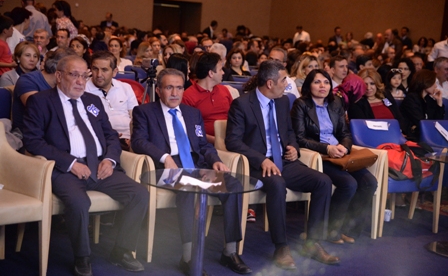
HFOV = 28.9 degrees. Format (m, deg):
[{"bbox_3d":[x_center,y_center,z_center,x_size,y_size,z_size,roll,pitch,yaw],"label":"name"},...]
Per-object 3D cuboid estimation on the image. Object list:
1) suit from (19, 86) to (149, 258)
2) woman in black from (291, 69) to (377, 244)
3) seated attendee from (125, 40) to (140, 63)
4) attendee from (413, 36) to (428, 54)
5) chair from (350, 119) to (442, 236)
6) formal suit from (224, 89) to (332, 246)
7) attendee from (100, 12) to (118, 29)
[{"bbox_3d":[-0.906,0.203,5.485,0.680,1.030,0.640,-1,9,-32],"label":"suit"},{"bbox_3d":[0.812,0.130,6.637,0.580,1.270,0.640,-1,9,-34],"label":"woman in black"},{"bbox_3d":[-1.383,-0.881,13.214,0.500,1.220,0.720,-1,9,-30],"label":"seated attendee"},{"bbox_3d":[4.798,-1.724,21.420,0.500,1.500,0.420,3,8,-5],"label":"attendee"},{"bbox_3d":[1.368,0.308,7.126,0.660,0.860,0.610,-1,9,-34],"label":"chair"},{"bbox_3d":[0.366,0.172,6.263,0.640,0.970,0.670,-1,9,-34],"label":"formal suit"},{"bbox_3d":[-3.042,-2.496,22.900,0.530,1.600,0.420,2,8,-15],"label":"attendee"}]

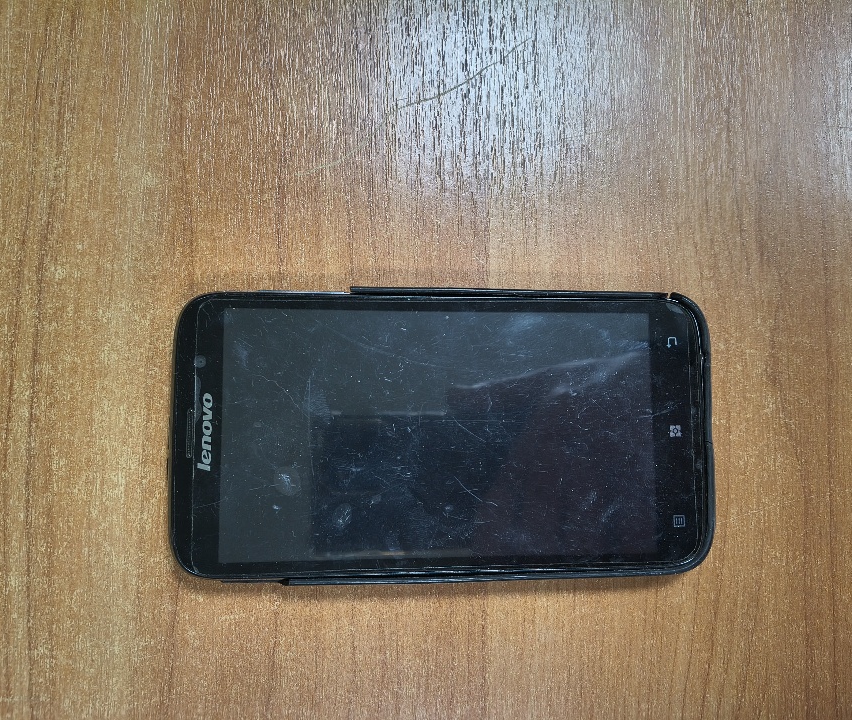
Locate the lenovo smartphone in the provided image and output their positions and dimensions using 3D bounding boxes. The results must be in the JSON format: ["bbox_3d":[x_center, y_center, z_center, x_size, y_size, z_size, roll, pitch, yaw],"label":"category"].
[{"bbox_3d":[0.006,0.021,0.207,0.154,0.011,0.082,0,84,-5],"label":"lenovo smartphone"}]

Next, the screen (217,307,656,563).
[{"bbox_3d":[0.005,0.020,0.203,0.122,0.002,0.069,0,84,-5],"label":"screen"}]

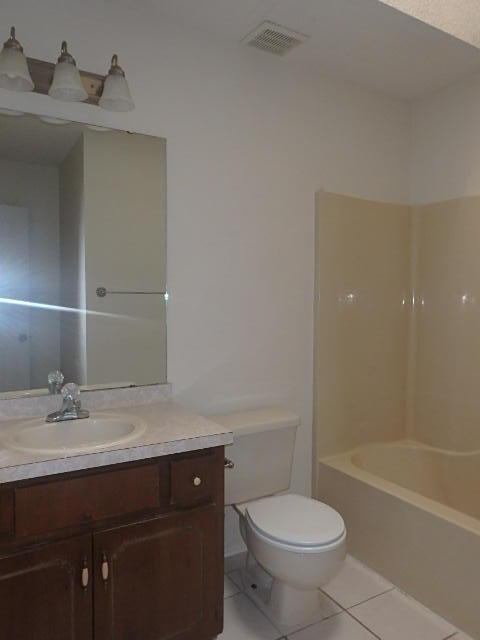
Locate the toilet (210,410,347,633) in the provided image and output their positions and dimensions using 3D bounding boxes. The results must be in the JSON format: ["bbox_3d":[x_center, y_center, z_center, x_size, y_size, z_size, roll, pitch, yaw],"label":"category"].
[{"bbox_3d":[0.170,0.822,1.891,0.415,0.744,0.655,-1,2,-30],"label":"toilet"}]

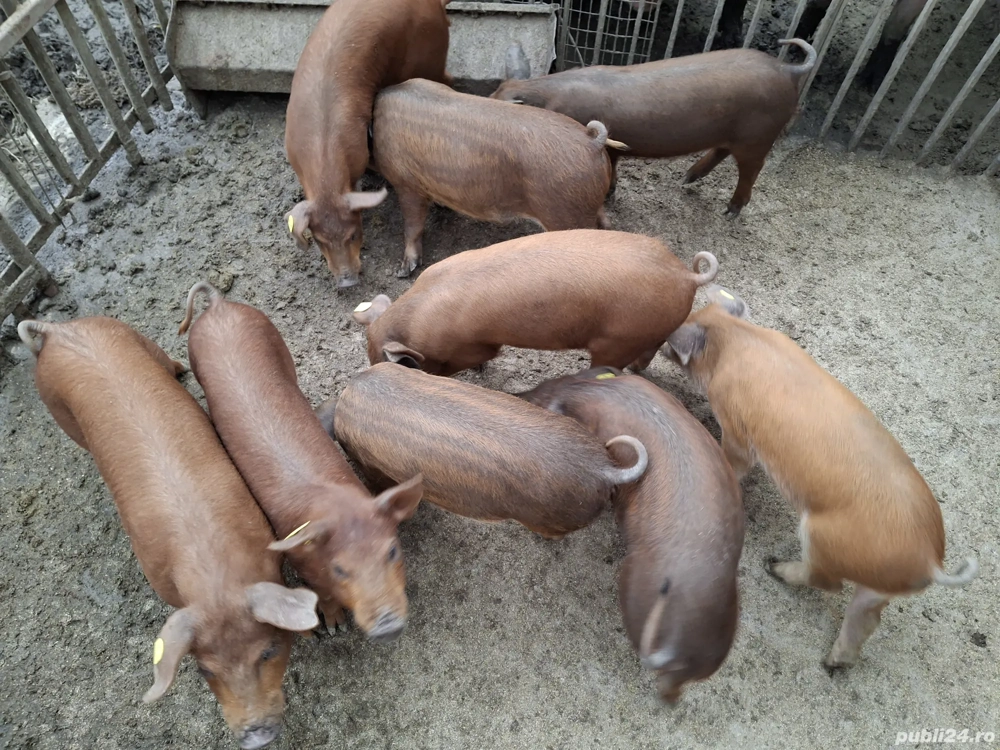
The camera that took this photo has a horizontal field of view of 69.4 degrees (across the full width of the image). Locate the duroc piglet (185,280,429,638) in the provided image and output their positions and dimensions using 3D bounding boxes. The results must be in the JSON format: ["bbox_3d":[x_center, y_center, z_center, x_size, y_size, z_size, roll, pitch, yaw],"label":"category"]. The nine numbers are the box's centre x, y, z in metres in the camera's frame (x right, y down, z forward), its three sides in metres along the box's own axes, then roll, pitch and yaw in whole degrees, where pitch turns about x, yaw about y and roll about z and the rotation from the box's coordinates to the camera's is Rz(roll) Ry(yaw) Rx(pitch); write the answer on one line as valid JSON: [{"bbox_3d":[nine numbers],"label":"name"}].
[{"bbox_3d":[-0.411,0.197,1.468,0.250,0.440,0.793,-28,61,-20],"label":"duroc piglet"}]

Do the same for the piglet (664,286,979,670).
[{"bbox_3d":[0.597,0.157,1.548,0.240,0.430,0.792,-21,59,-16],"label":"piglet"}]

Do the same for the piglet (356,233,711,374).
[{"bbox_3d":[0.074,-0.130,1.719,0.794,0.440,0.250,-4,55,-5],"label":"piglet"}]

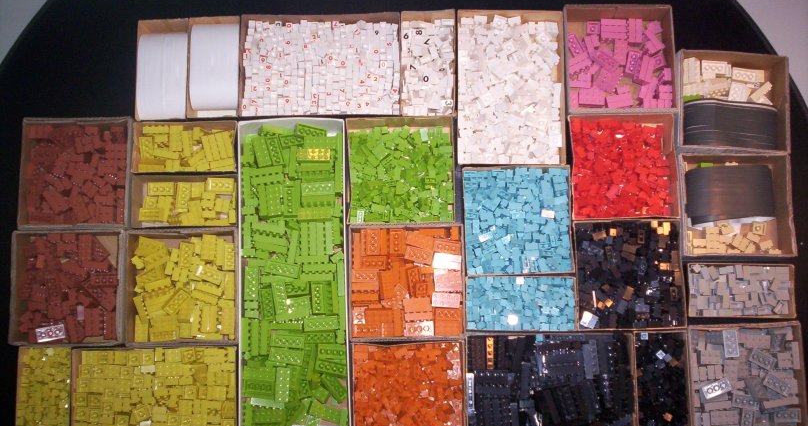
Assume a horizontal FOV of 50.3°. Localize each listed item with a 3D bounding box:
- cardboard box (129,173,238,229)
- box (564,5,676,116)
[{"bbox_3d":[-0.163,-0.006,0.650,0.079,0.028,0.040,-1,83,-1],"label":"cardboard box"},{"bbox_3d":[0.163,-0.114,0.662,0.082,0.031,0.083,-1,83,0],"label":"box"}]

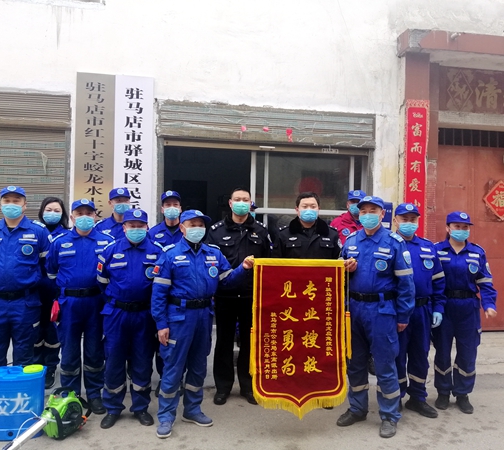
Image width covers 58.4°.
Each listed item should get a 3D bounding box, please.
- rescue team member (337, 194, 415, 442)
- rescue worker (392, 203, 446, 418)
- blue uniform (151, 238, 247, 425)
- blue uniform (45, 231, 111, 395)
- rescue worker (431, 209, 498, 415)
[{"bbox_3d":[0.924,0.659,3.320,0.580,1.706,0.420,1,0,22],"label":"rescue team member"},{"bbox_3d":[1.328,0.682,3.660,0.530,1.696,0.350,1,0,13],"label":"rescue worker"},{"bbox_3d":[-0.398,0.795,3.420,0.670,1.380,0.400,1,0,-20],"label":"blue uniform"},{"bbox_3d":[-1.362,0.715,3.600,0.550,1.360,0.340,1,0,-19],"label":"blue uniform"},{"bbox_3d":[1.797,0.725,3.830,0.540,1.670,0.360,1,0,25],"label":"rescue worker"}]

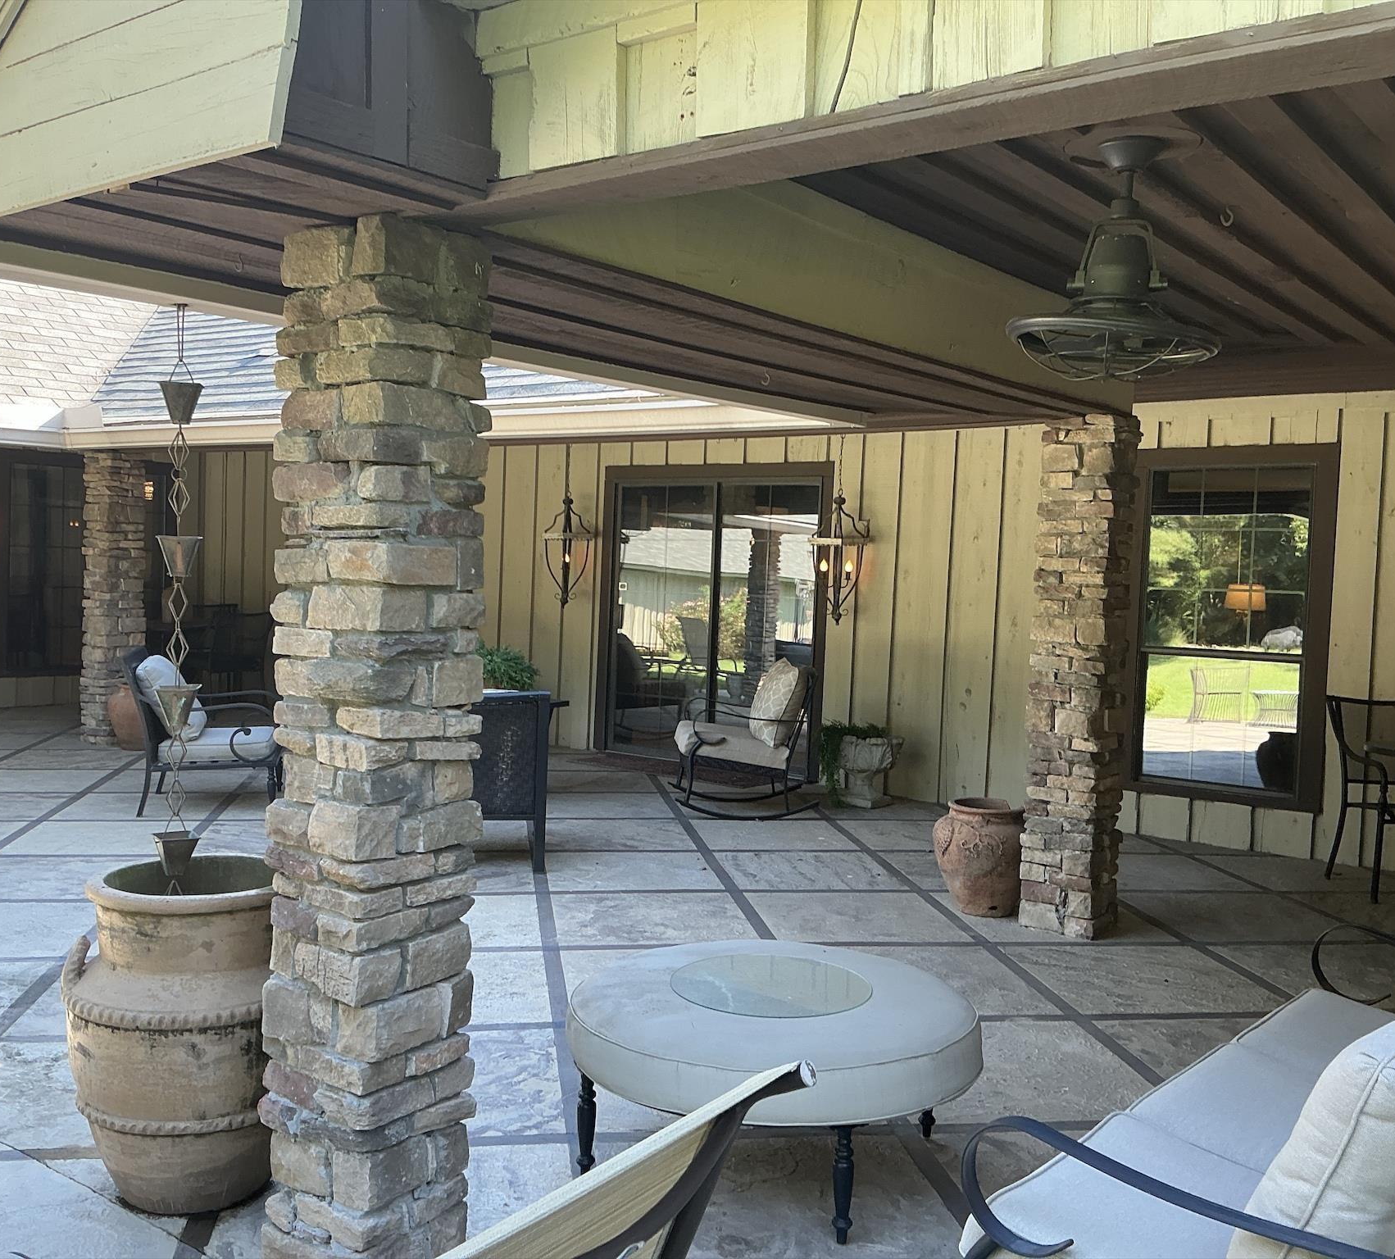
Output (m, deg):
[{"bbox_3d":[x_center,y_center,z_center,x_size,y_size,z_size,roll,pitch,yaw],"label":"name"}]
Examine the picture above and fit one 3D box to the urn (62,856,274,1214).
[{"bbox_3d":[-1.202,0.950,3.221,0.570,0.752,0.540,1,4,-20],"label":"urn"}]

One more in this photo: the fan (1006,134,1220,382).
[{"bbox_3d":[0.976,-0.841,3.109,0.485,0.527,0.485,3,3,17],"label":"fan"}]

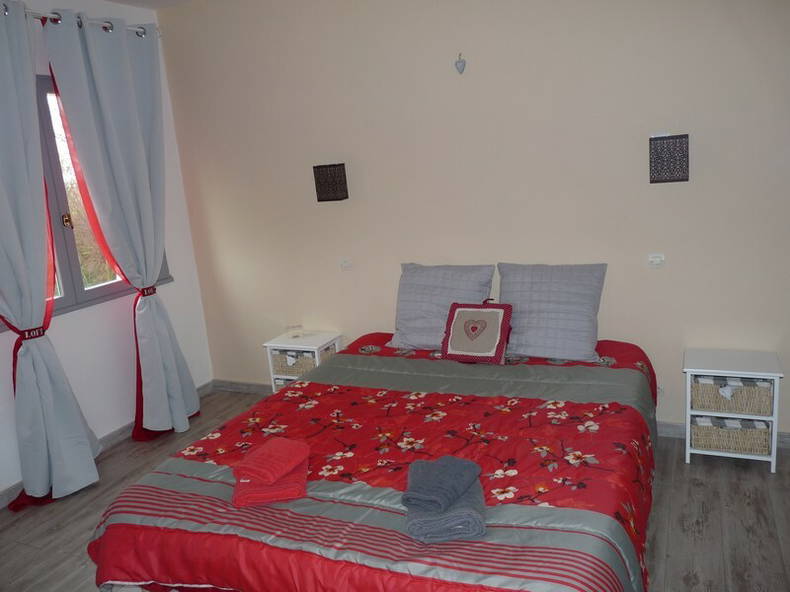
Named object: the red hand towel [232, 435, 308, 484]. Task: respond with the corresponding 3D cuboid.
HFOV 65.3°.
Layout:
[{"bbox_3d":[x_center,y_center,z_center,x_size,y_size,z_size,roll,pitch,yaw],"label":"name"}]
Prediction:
[{"bbox_3d":[-0.392,0.543,1.996,0.170,0.037,0.220,4,15,35],"label":"red hand towel"}]

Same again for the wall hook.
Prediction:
[{"bbox_3d":[0.336,-1.185,3.141,0.056,0.103,0.025,1,14,25],"label":"wall hook"}]

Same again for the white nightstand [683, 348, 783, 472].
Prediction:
[{"bbox_3d":[1.562,0.530,2.889,0.388,0.456,0.295,1,14,25],"label":"white nightstand"}]

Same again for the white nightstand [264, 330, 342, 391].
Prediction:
[{"bbox_3d":[-0.547,0.492,3.859,0.390,0.454,0.295,1,14,25],"label":"white nightstand"}]

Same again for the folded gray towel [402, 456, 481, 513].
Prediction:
[{"bbox_3d":[0.135,0.522,1.729,0.150,0.050,0.220,2,15,30],"label":"folded gray towel"}]

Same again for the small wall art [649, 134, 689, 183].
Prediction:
[{"bbox_3d":[1.260,-0.629,2.830,0.162,0.207,0.050,1,14,25],"label":"small wall art"}]

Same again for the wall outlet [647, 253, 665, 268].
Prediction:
[{"bbox_3d":[1.260,-0.171,2.973,0.078,0.074,0.025,1,14,25],"label":"wall outlet"}]

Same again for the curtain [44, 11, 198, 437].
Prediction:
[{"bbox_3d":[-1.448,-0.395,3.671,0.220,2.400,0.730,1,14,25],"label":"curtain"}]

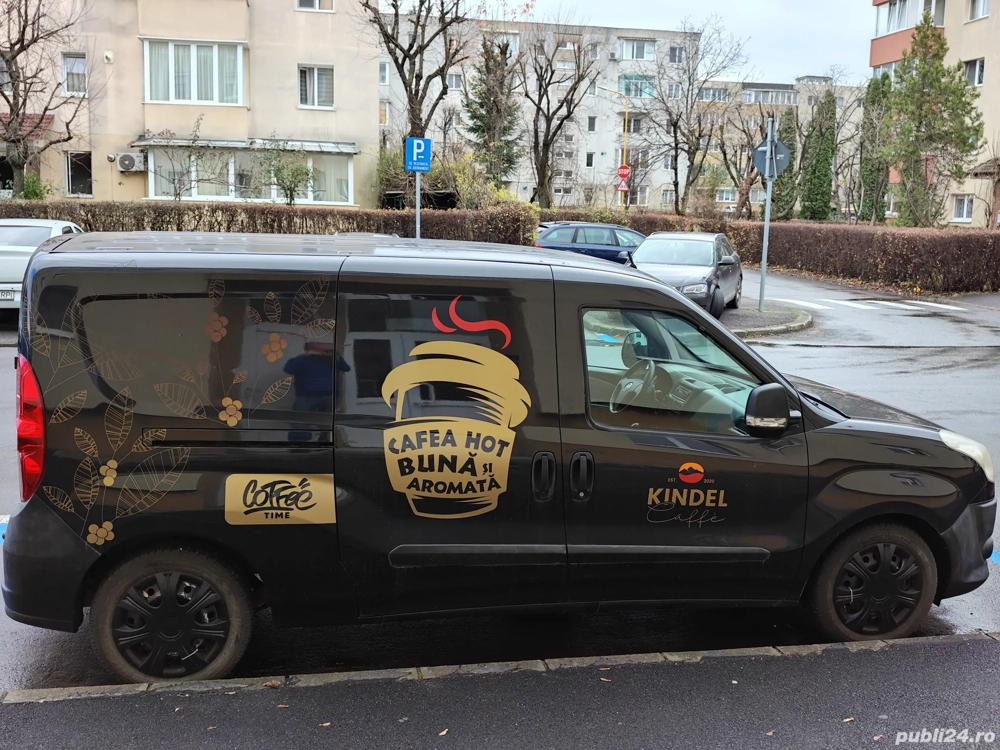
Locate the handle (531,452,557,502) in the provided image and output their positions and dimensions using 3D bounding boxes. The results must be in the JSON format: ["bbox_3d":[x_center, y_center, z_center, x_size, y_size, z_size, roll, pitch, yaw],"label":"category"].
[{"bbox_3d":[0.180,0.421,4.195,0.105,0.215,0.050,0,8,-12],"label":"handle"}]

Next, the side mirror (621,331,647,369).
[{"bbox_3d":[0.839,-0.140,6.170,0.110,0.225,0.190,-3,9,-30],"label":"side mirror"}]

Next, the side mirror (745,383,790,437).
[{"bbox_3d":[1.146,0.152,4.330,0.175,0.215,0.110,-4,10,-32],"label":"side mirror"}]

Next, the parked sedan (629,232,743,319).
[{"bbox_3d":[3.268,-1.816,18.087,1.780,1.420,4.350,4,9,21],"label":"parked sedan"}]

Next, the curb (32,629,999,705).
[{"bbox_3d":[0.213,1.256,4.171,4.300,0.140,0.130,0,8,-11],"label":"curb"}]

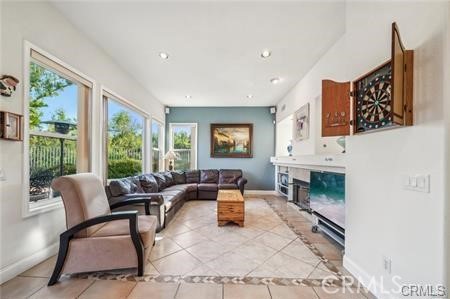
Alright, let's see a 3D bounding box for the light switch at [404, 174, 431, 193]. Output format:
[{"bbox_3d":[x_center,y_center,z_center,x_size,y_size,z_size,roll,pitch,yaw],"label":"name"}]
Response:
[{"bbox_3d":[1.357,0.246,1.159,0.012,0.120,0.165,0,-2,1],"label":"light switch"}]

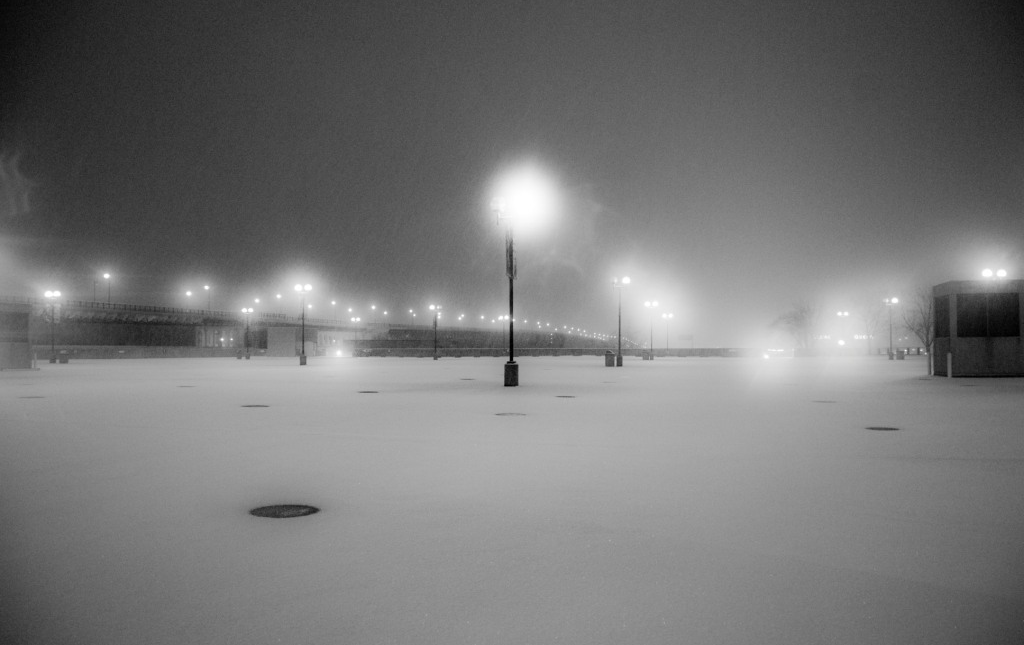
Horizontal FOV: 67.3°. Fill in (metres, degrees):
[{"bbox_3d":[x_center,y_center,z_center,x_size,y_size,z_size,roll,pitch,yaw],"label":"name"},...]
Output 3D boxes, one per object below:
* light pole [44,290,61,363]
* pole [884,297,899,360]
[{"bbox_3d":[-40.192,0.442,67.422,1.250,6.300,0.480,0,-2,7],"label":"light pole"},{"bbox_3d":[38.444,0.676,78.085,1.250,6.300,0.480,0,-2,7],"label":"pole"}]

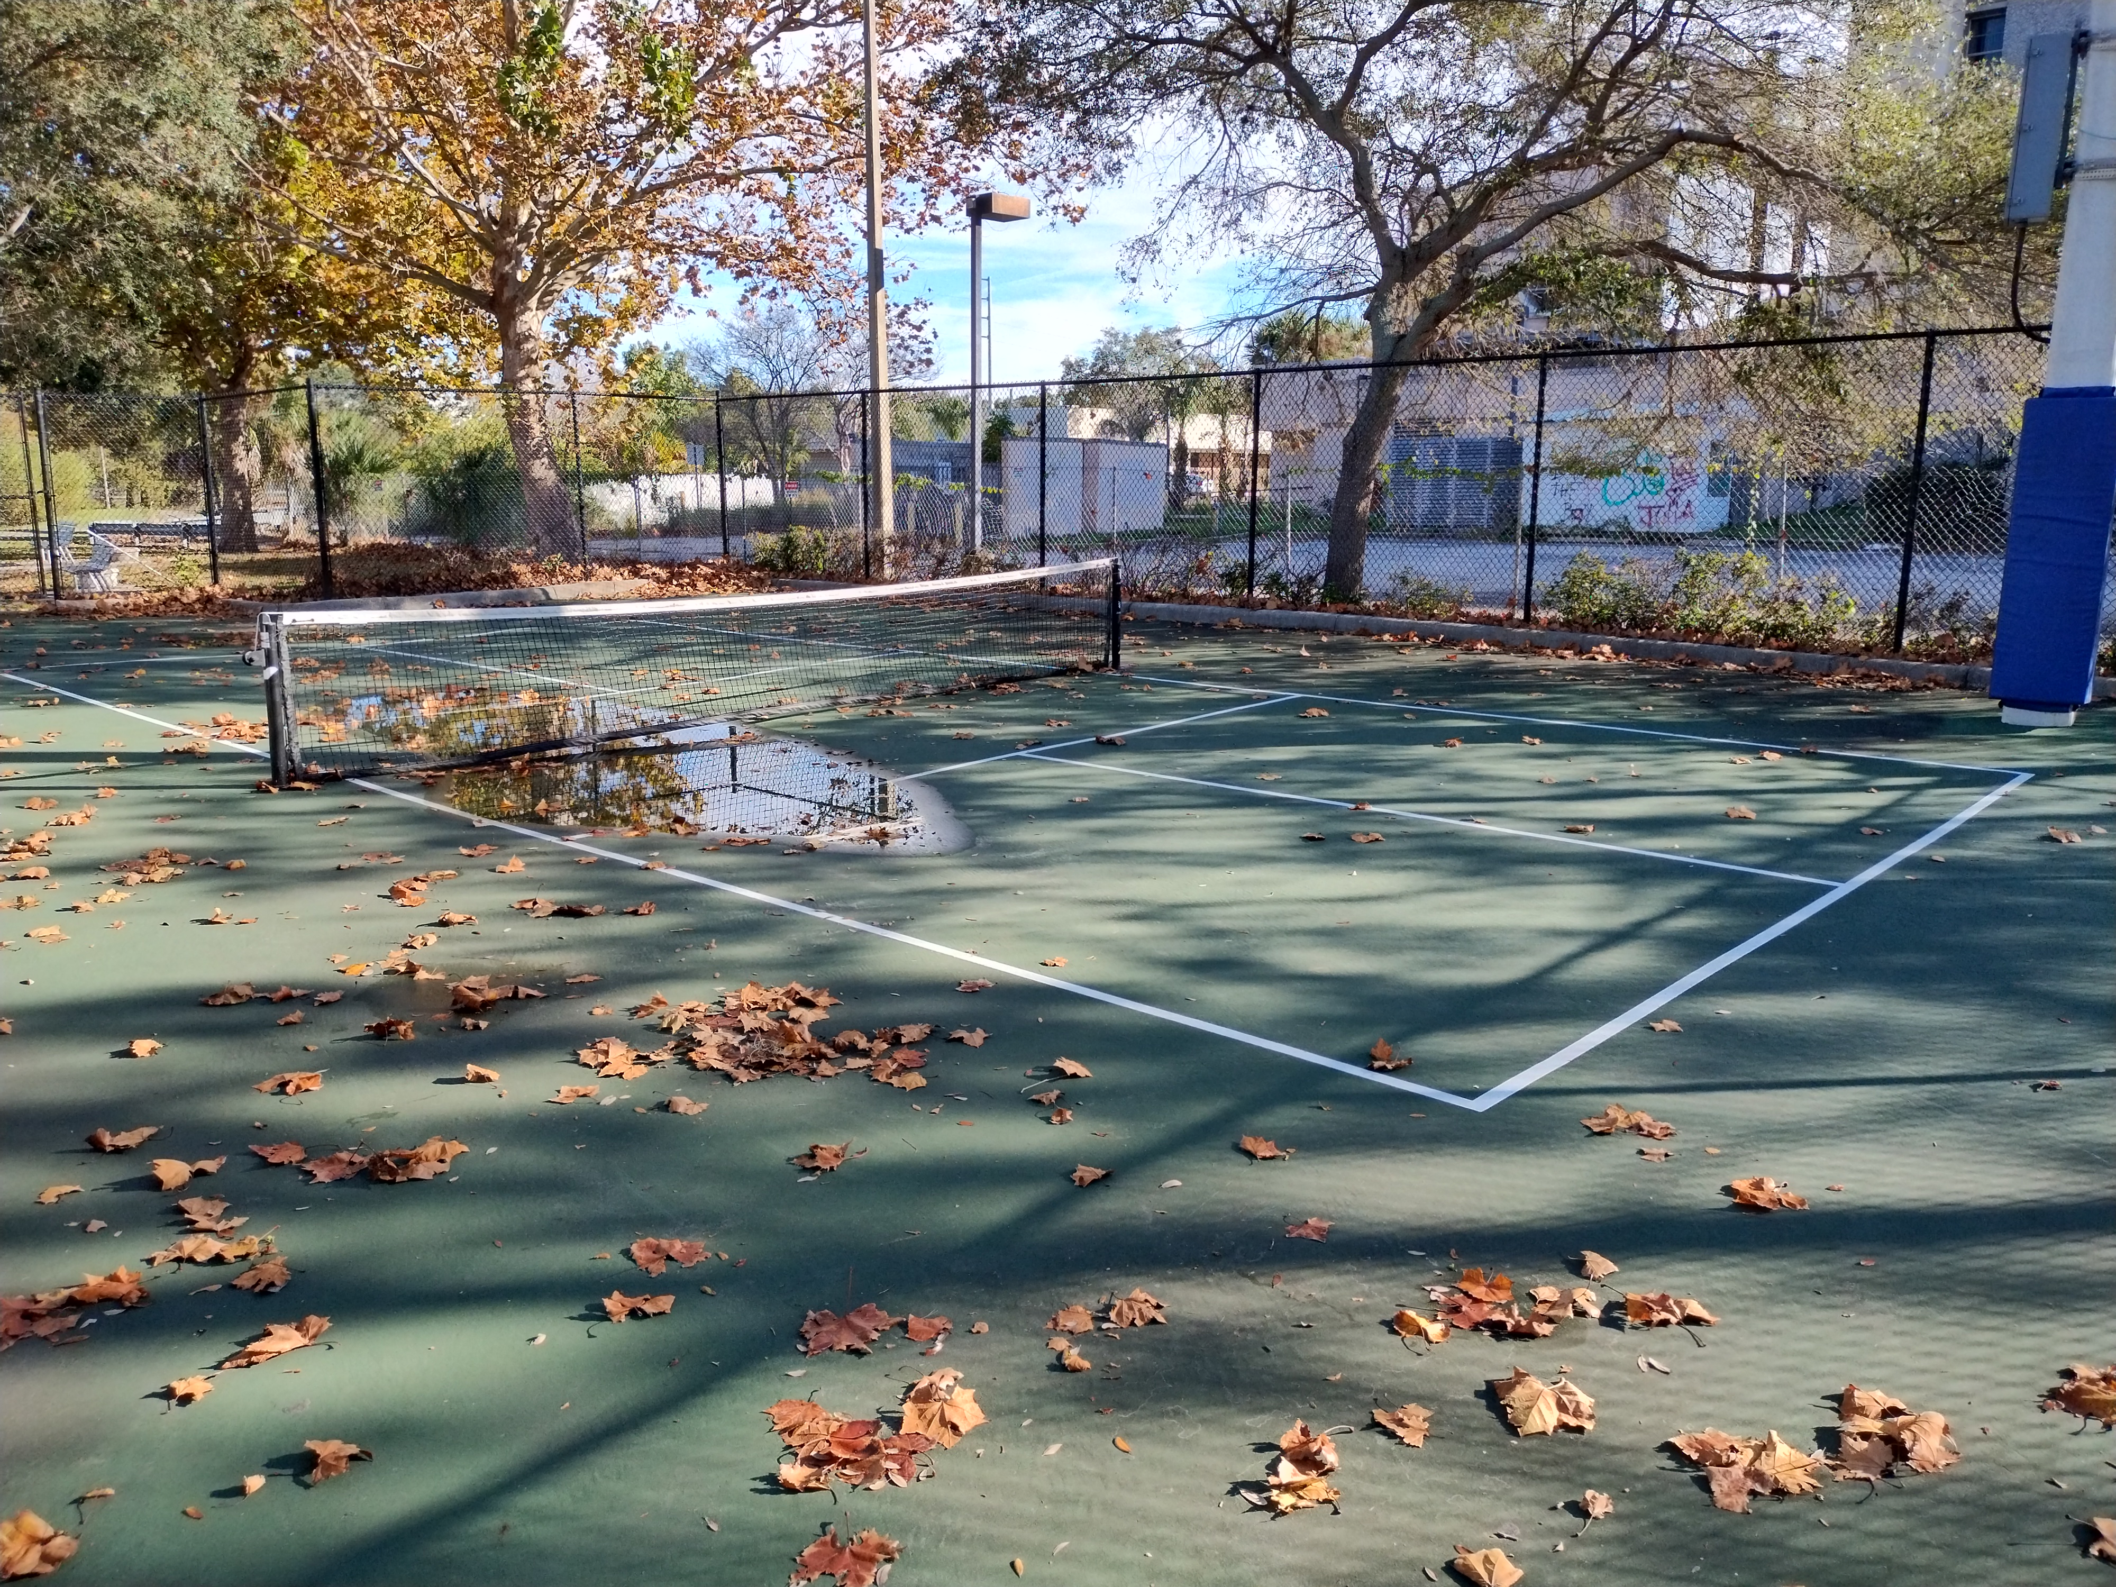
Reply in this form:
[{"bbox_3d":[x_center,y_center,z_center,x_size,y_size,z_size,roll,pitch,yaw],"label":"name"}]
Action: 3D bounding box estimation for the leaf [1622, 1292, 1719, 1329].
[{"bbox_3d":[1.127,0.948,2.812,0.169,0.036,0.076,0,11,0],"label":"leaf"}]

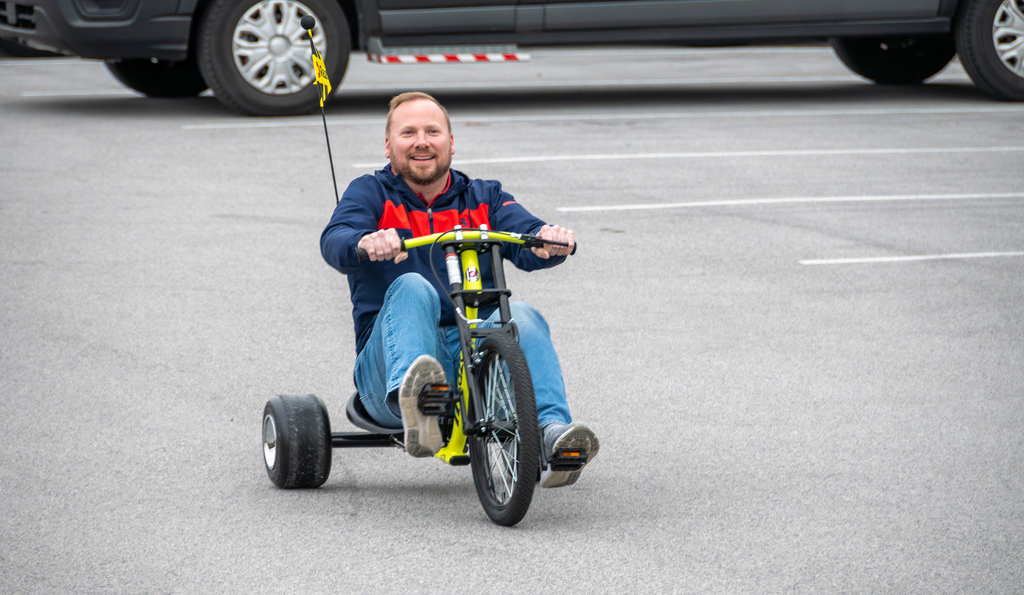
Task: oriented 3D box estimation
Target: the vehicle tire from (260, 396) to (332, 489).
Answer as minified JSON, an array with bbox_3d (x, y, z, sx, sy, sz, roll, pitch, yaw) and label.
[{"bbox_3d":[-0.578,0.389,23.050,0.143,0.250,0.250,-3,5,-12],"label":"vehicle tire"}]

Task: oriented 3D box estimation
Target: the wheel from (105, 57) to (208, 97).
[{"bbox_3d":[-1.649,-1.300,40.996,0.700,0.690,0.235,-2,5,-19],"label":"wheel"}]

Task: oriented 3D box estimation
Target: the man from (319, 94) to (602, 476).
[{"bbox_3d":[-0.148,-0.026,22.420,0.660,0.980,1.070,-1,5,-7],"label":"man"}]

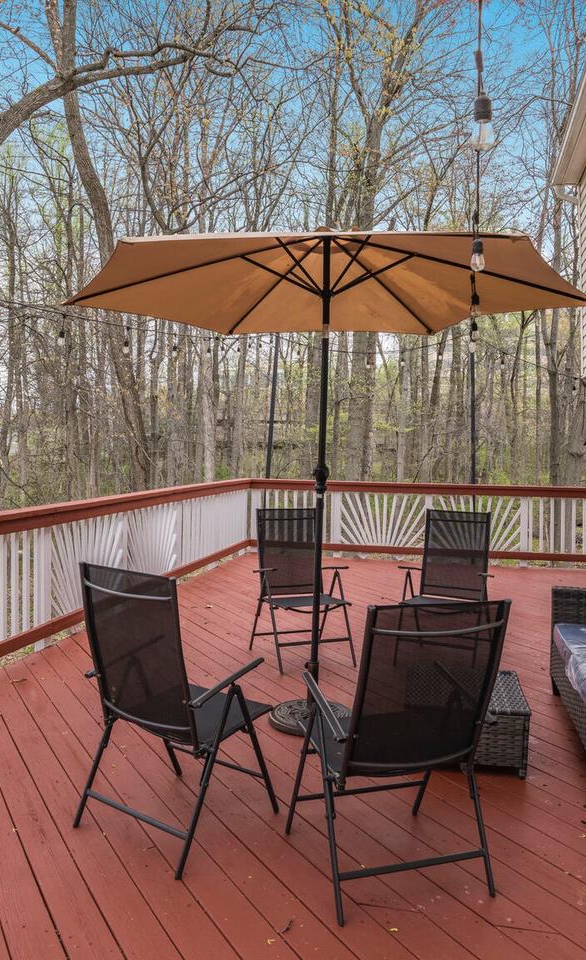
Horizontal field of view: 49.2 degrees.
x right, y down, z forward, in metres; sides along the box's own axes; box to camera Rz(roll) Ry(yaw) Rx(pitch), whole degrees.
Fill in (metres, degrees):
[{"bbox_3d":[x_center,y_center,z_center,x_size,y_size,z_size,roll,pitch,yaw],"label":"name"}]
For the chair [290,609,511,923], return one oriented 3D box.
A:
[{"bbox_3d":[0.361,0.899,2.302,0.567,1.066,0.703,-1,2,-17],"label":"chair"}]

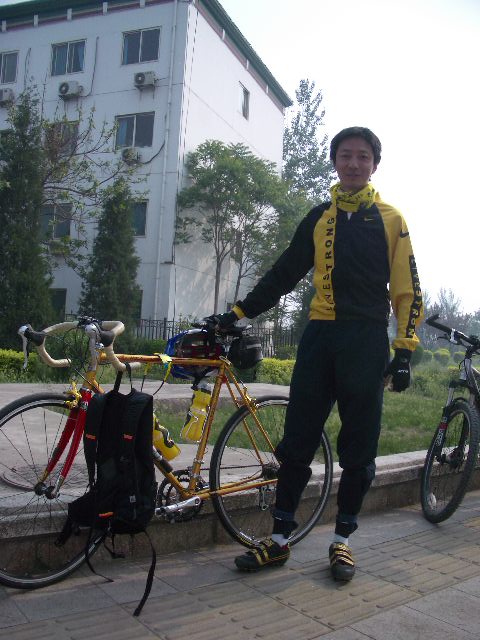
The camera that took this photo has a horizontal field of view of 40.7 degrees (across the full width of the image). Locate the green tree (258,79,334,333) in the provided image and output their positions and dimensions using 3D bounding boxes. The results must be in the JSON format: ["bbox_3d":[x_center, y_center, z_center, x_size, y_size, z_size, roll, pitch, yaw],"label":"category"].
[{"bbox_3d":[3.280,-5.950,37.000,4.400,15.700,4.400,3,-2,0],"label":"green tree"}]

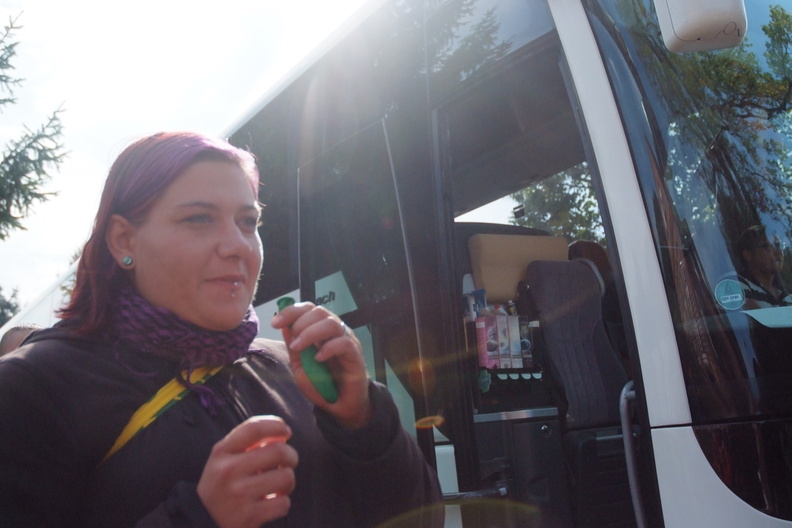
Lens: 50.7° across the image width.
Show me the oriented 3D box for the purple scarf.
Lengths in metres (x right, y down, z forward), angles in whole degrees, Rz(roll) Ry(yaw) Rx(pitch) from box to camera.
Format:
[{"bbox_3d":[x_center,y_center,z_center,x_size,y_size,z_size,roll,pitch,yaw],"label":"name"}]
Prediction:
[{"bbox_3d":[-0.238,0.093,0.930,0.185,0.140,0.175,-13,-17,39],"label":"purple scarf"}]

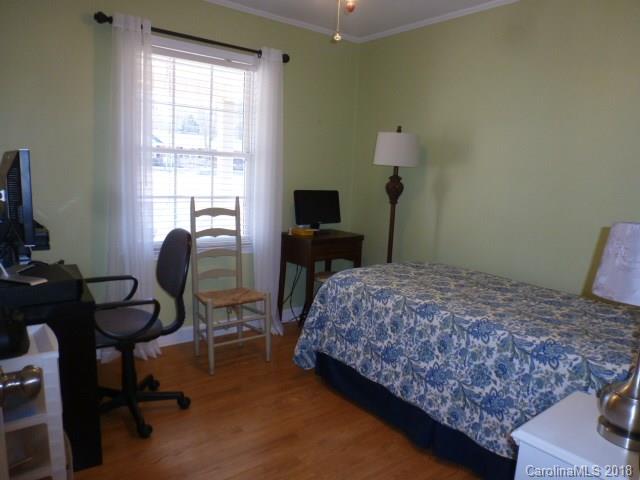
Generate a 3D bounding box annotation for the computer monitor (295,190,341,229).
[{"bbox_3d":[-0.017,-0.222,3.606,0.460,0.355,0.180,-5,13,-38],"label":"computer monitor"}]

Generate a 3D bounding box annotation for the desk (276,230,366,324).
[{"bbox_3d":[0.004,0.330,3.694,0.540,0.760,0.420,-5,13,-38],"label":"desk"}]

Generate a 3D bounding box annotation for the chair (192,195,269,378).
[{"bbox_3d":[-0.615,0.268,2.950,0.440,1.085,0.440,-5,12,-37],"label":"chair"}]

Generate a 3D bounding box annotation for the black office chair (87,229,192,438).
[{"bbox_3d":[-0.967,0.433,2.268,0.610,0.965,0.580,-4,12,-34],"label":"black office chair"}]

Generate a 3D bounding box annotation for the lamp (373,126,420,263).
[{"bbox_3d":[0.531,-0.013,3.286,0.340,1.620,0.340,-5,13,-38],"label":"lamp"}]

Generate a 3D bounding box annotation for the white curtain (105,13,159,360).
[{"bbox_3d":[-1.180,-0.238,2.754,0.380,2.100,0.110,-5,13,-38],"label":"white curtain"}]

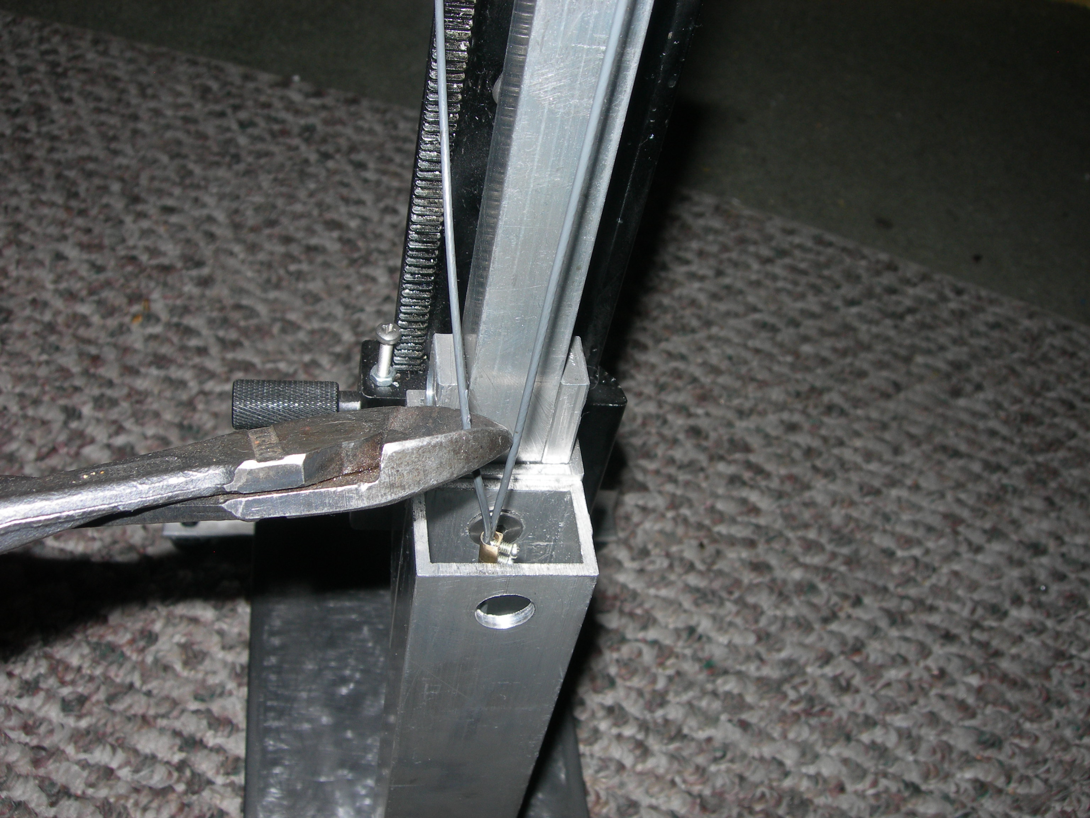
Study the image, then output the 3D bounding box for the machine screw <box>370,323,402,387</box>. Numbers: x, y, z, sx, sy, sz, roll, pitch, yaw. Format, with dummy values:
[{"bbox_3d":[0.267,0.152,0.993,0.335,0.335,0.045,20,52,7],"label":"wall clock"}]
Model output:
[{"bbox_3d":[-0.036,-0.013,0.270,0.006,0.017,0.006,3,48,-12],"label":"machine screw"}]

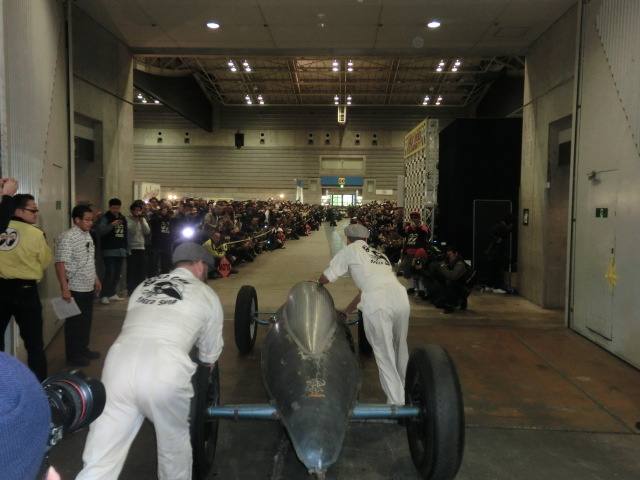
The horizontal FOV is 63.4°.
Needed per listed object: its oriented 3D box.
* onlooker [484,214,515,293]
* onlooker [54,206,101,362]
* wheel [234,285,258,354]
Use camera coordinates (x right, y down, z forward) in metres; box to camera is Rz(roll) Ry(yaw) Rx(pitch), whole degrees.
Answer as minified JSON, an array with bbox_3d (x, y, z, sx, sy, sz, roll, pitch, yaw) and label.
[{"bbox_3d":[3.701,0.250,10.593,0.580,1.580,0.480,2,4,17],"label":"onlooker"},{"bbox_3d":[-2.513,0.450,5.372,0.400,1.660,0.520,2,4,15],"label":"onlooker"},{"bbox_3d":[-0.815,0.894,5.795,0.160,0.760,0.760,1,4,-1],"label":"wheel"}]

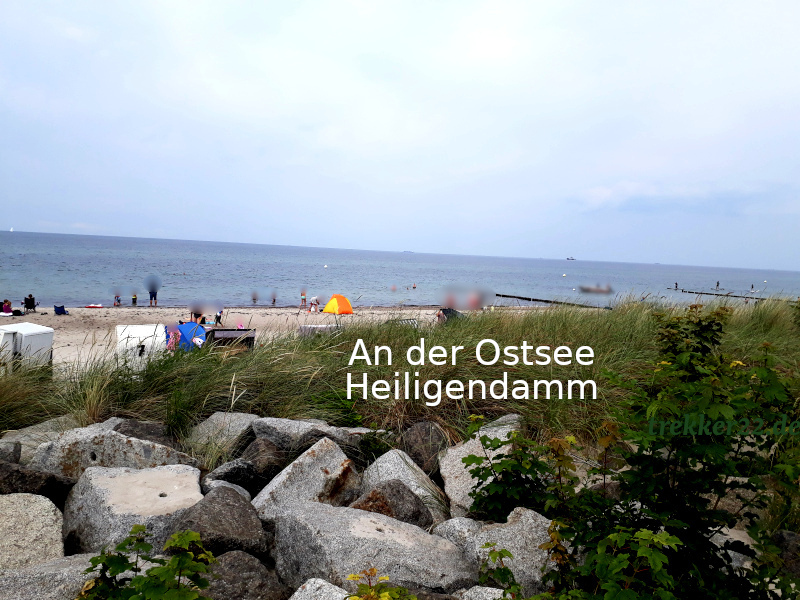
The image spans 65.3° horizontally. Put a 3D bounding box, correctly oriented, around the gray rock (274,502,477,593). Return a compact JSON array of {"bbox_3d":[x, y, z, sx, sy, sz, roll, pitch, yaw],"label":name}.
[{"bbox_3d":[-0.136,1.434,3.600,1.100,0.420,0.570,3,4,0],"label":"gray rock"}]

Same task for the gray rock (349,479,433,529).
[{"bbox_3d":[-0.064,1.570,4.700,0.600,0.380,0.500,3,4,0],"label":"gray rock"}]

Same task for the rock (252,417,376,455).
[{"bbox_3d":[-0.834,1.321,5.950,1.080,0.340,0.600,2,4,-5],"label":"rock"}]

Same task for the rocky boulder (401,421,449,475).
[{"bbox_3d":[0.226,1.378,5.750,0.430,0.460,0.400,3,4,0],"label":"rocky boulder"}]

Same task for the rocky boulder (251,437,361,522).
[{"bbox_3d":[-0.637,1.236,4.250,0.710,0.500,0.480,3,4,0],"label":"rocky boulder"}]

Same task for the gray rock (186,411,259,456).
[{"bbox_3d":[-1.735,1.325,6.100,0.700,0.360,0.600,2,5,-15],"label":"gray rock"}]

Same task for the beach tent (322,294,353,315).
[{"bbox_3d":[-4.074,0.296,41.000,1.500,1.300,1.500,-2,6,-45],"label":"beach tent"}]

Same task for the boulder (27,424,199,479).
[{"bbox_3d":[-2.189,1.176,4.750,1.240,0.440,0.550,3,4,6],"label":"boulder"}]

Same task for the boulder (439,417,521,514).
[{"bbox_3d":[0.614,1.254,4.700,0.640,0.640,0.530,3,4,0],"label":"boulder"}]

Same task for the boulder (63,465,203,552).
[{"bbox_3d":[-1.744,1.396,4.100,0.820,0.460,0.660,1,5,-22],"label":"boulder"}]

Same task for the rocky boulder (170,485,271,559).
[{"bbox_3d":[-1.079,1.343,3.750,0.570,0.390,0.460,3,4,0],"label":"rocky boulder"}]

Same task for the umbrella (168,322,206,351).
[{"bbox_3d":[-6.981,1.298,20.500,1.250,1.050,1.100,4,5,17],"label":"umbrella"}]

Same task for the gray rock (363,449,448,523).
[{"bbox_3d":[0.045,1.558,5.050,0.660,0.550,0.550,3,4,0],"label":"gray rock"}]

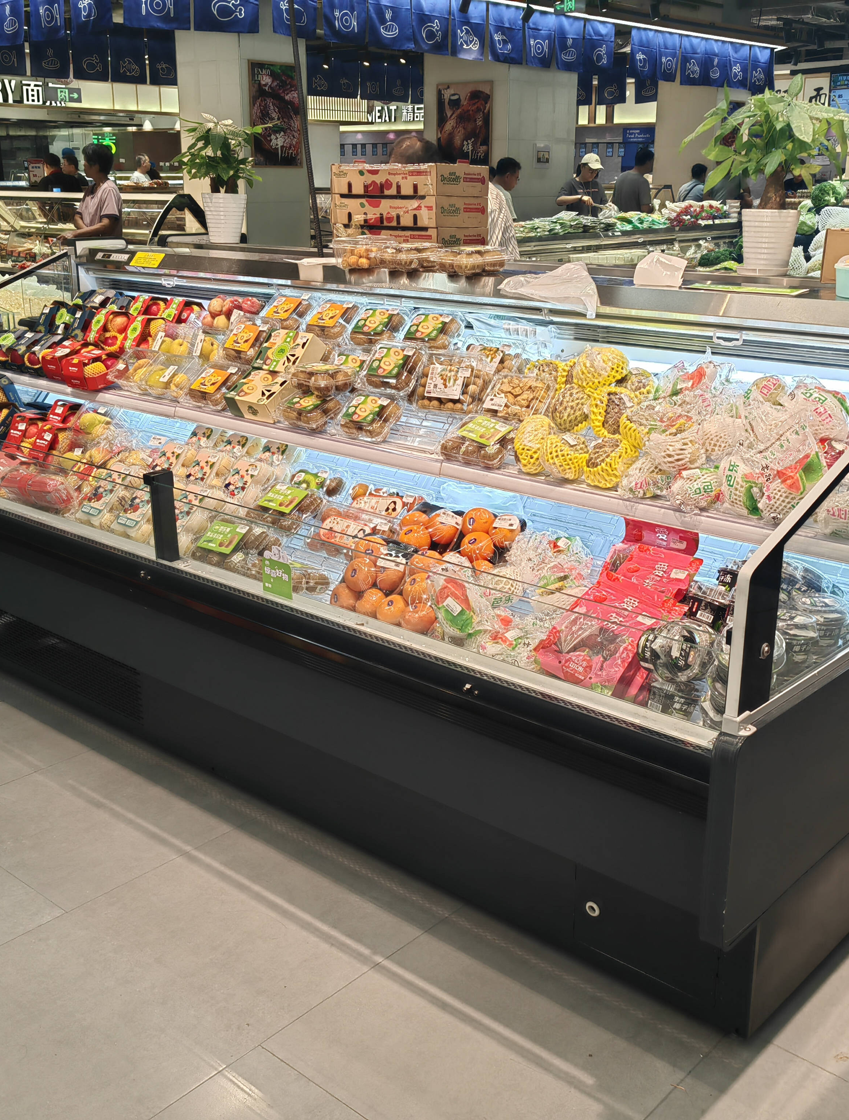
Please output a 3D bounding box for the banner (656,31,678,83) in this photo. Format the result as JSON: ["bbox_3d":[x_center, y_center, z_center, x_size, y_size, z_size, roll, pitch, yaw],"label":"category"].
[{"bbox_3d":[2.510,-5.172,12.005,0.376,0.468,0.030,-14,23,-39],"label":"banner"}]

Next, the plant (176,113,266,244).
[{"bbox_3d":[-0.734,-1.374,4.201,0.324,0.448,0.307,-2,17,-9],"label":"plant"}]

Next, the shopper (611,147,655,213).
[{"bbox_3d":[1.615,-2.356,9.319,0.360,1.780,0.500,-12,21,-33],"label":"shopper"}]

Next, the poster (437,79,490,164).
[{"bbox_3d":[0.392,-4.245,11.350,0.671,0.763,0.030,14,22,37],"label":"poster"}]

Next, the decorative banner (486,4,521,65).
[{"bbox_3d":[0.620,-3.967,8.791,0.020,0.400,0.345,16,23,40],"label":"decorative banner"}]

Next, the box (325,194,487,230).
[{"bbox_3d":[-0.043,-1.118,3.733,0.400,0.091,0.300,12,21,32],"label":"box"}]

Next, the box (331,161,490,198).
[{"bbox_3d":[-0.042,-1.204,3.693,0.393,0.095,0.301,12,20,32],"label":"box"}]

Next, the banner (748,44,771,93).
[{"bbox_3d":[3.292,-4.755,11.319,0.020,0.400,0.345,16,23,40],"label":"banner"}]

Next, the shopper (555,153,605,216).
[{"bbox_3d":[1.159,-2.211,8.946,0.520,1.722,0.420,-16,24,-42],"label":"shopper"}]

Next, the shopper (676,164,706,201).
[{"bbox_3d":[2.652,-3.099,11.809,0.360,1.725,0.500,-14,22,-38],"label":"shopper"}]

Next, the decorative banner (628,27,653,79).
[{"bbox_3d":[2.213,-5.104,11.753,0.407,0.458,0.030,-14,23,-39],"label":"decorative banner"}]

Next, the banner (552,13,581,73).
[{"bbox_3d":[1.375,-4.891,11.047,0.385,0.481,0.030,-14,23,-39],"label":"banner"}]

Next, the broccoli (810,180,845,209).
[{"bbox_3d":[2.284,-2.069,6.600,0.190,0.165,0.180,6,18,17],"label":"broccoli"}]

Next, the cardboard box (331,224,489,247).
[{"bbox_3d":[-0.049,-1.042,3.805,0.448,0.097,0.253,15,23,39],"label":"cardboard box"}]

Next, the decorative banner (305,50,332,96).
[{"bbox_3d":[-1.095,-4.998,11.998,0.020,0.400,0.345,16,23,40],"label":"decorative banner"}]

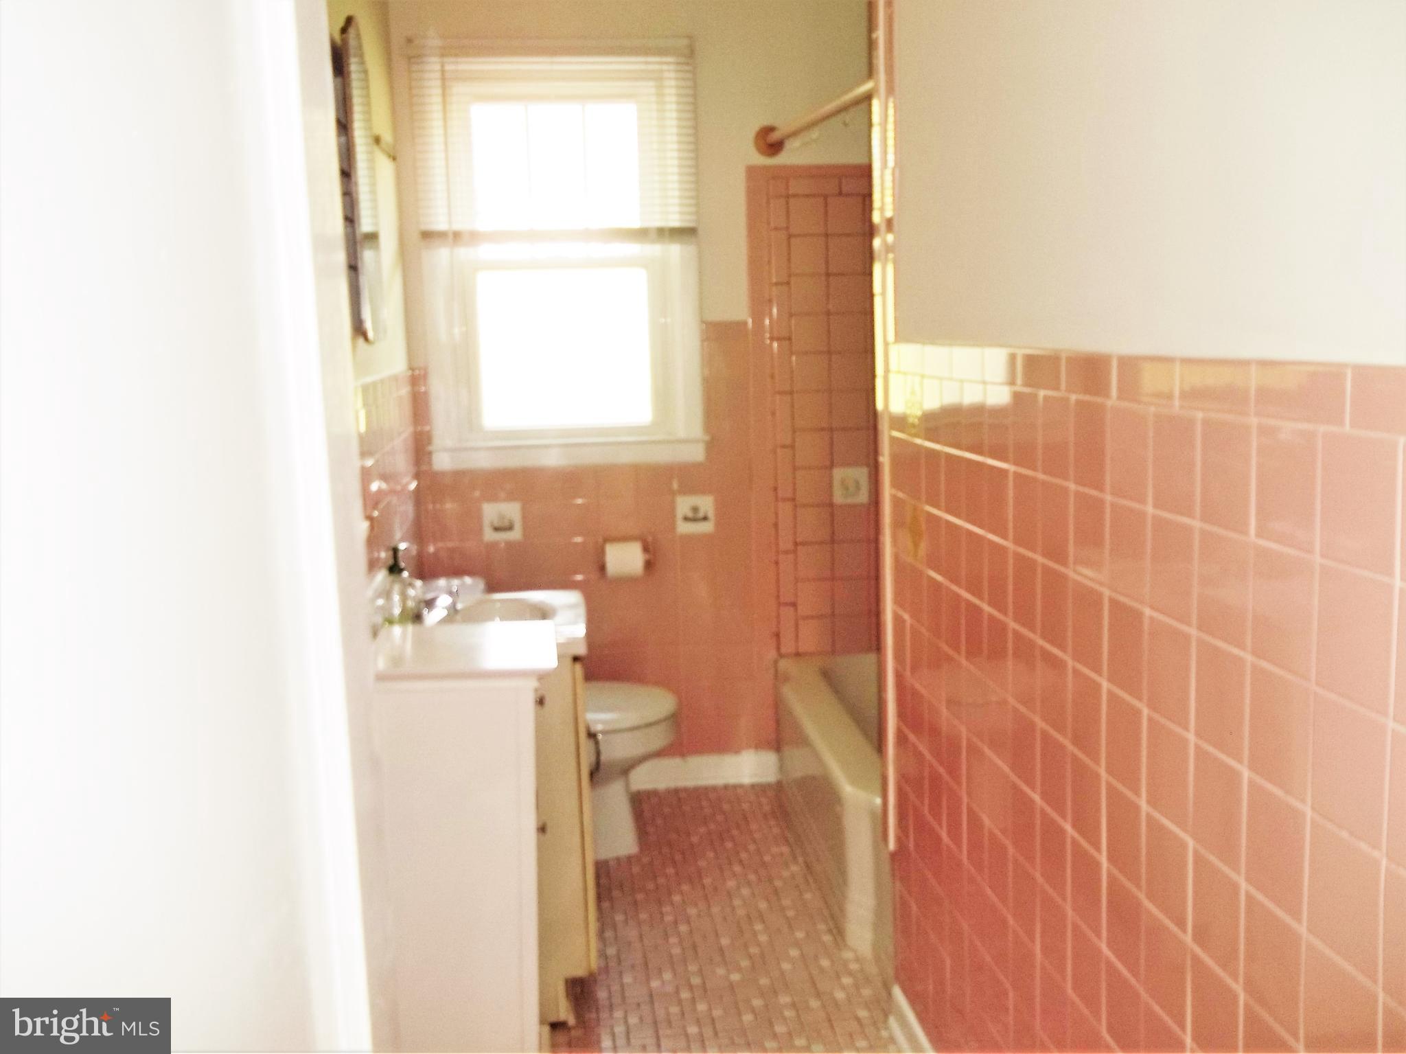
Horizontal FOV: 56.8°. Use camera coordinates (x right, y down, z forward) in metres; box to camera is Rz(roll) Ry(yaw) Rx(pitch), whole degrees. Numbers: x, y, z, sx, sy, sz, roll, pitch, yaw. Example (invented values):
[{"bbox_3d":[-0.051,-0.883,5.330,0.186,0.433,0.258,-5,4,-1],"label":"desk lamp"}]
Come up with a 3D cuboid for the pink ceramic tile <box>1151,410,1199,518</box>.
[{"bbox_3d":[0.504,-0.067,1.383,0.010,0.110,0.108,-3,8,-6],"label":"pink ceramic tile"}]

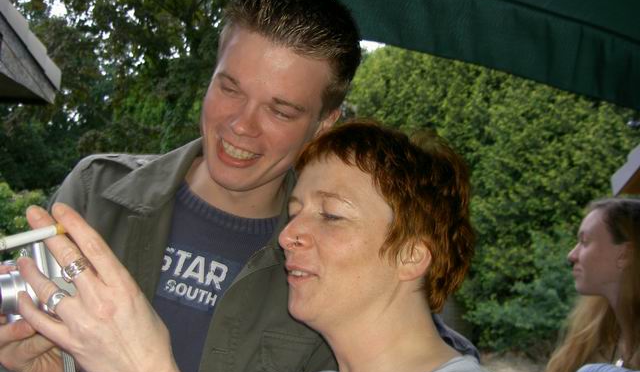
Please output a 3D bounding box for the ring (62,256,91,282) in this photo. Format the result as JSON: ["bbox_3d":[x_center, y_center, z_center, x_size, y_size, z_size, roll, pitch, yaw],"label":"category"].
[{"bbox_3d":[-0.191,0.066,0.565,0.021,0.009,0.021,-34,-10,-19],"label":"ring"}]

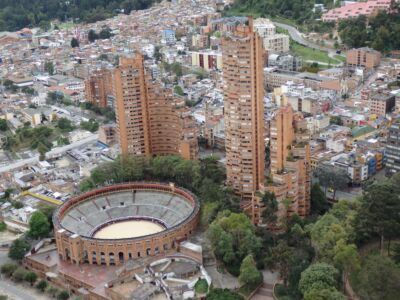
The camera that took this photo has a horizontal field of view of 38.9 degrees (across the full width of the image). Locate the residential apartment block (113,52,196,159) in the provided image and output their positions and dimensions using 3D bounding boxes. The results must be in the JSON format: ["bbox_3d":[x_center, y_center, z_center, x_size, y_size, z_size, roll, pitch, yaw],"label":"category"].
[{"bbox_3d":[-31.020,-30.470,415.220,57.000,79.000,36.000,-4,17,-4],"label":"residential apartment block"}]

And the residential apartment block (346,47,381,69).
[{"bbox_3d":[157.680,-89.570,546.940,20.000,17.500,24.500,-12,19,-27],"label":"residential apartment block"}]

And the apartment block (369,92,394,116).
[{"bbox_3d":[143.370,-34.990,447.430,16.500,16.500,15.000,-19,23,-42],"label":"apartment block"}]

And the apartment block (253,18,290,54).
[{"bbox_3d":[79.090,-122.880,627.360,35.000,29.000,27.000,-8,18,-17],"label":"apartment block"}]

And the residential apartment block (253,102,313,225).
[{"bbox_3d":[47.130,7.320,332.440,31.000,68.000,31.000,-2,17,2],"label":"residential apartment block"}]

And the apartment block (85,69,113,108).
[{"bbox_3d":[-102.960,-62.270,575.370,21.000,38.000,19.000,10,22,36],"label":"apartment block"}]

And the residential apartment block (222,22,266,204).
[{"bbox_3d":[28.120,-23.580,360.490,24.500,116.000,25.000,-2,17,4],"label":"residential apartment block"}]

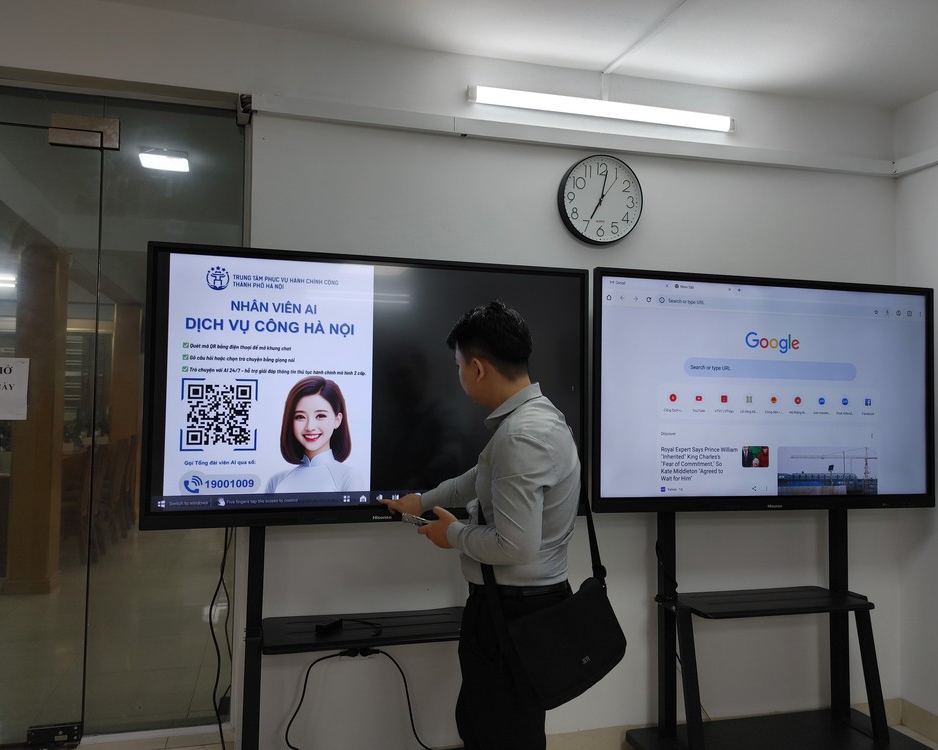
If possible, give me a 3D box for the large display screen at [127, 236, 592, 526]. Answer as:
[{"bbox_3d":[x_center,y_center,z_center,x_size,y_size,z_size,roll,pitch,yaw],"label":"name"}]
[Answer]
[{"bbox_3d":[-0.298,0.049,2.562,1.488,0.893,0.080,1,-2,-15],"label":"large display screen"}]

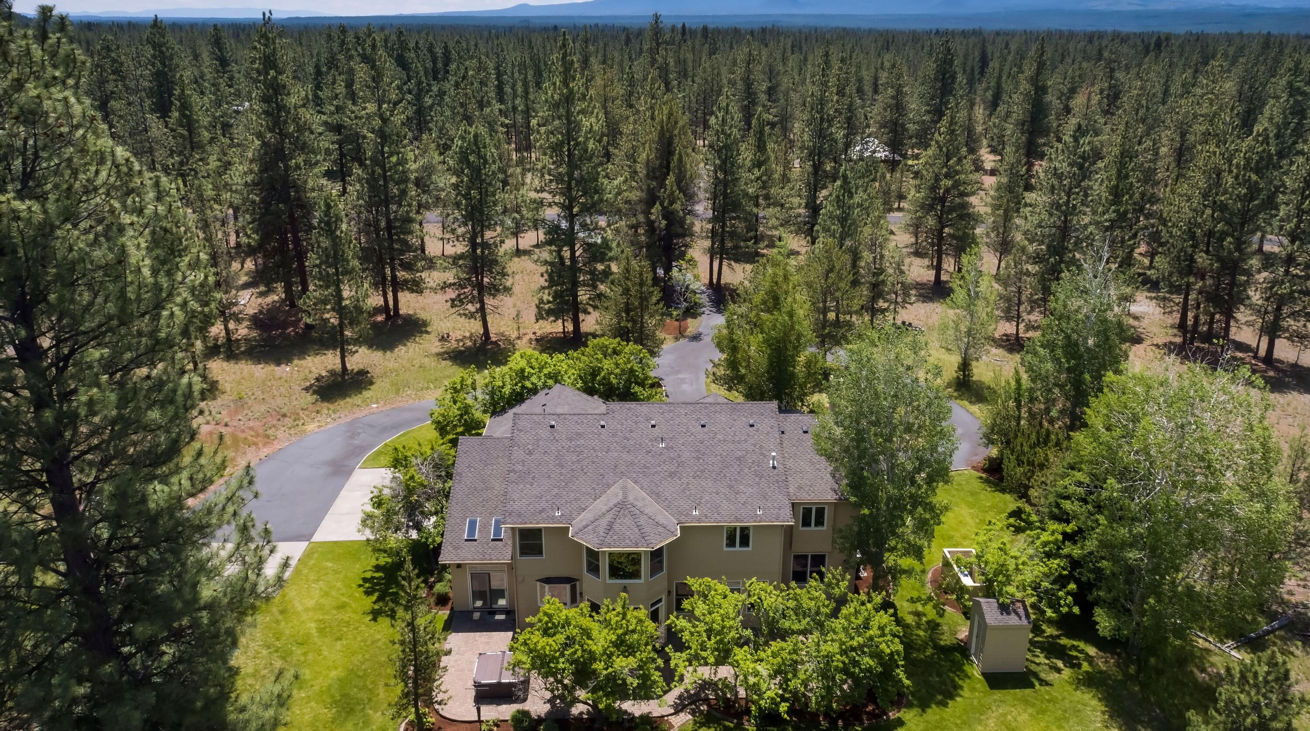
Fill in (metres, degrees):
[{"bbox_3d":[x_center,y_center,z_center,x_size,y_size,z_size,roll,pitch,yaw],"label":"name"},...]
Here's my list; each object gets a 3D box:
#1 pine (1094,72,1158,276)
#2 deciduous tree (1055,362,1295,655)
[{"bbox_3d":[51.700,-20.725,99.404,6.400,21.700,6.400,0,21,0],"label":"pine"},{"bbox_3d":[22.900,6.439,40.536,9.700,13.400,9.500,0,21,0],"label":"deciduous tree"}]

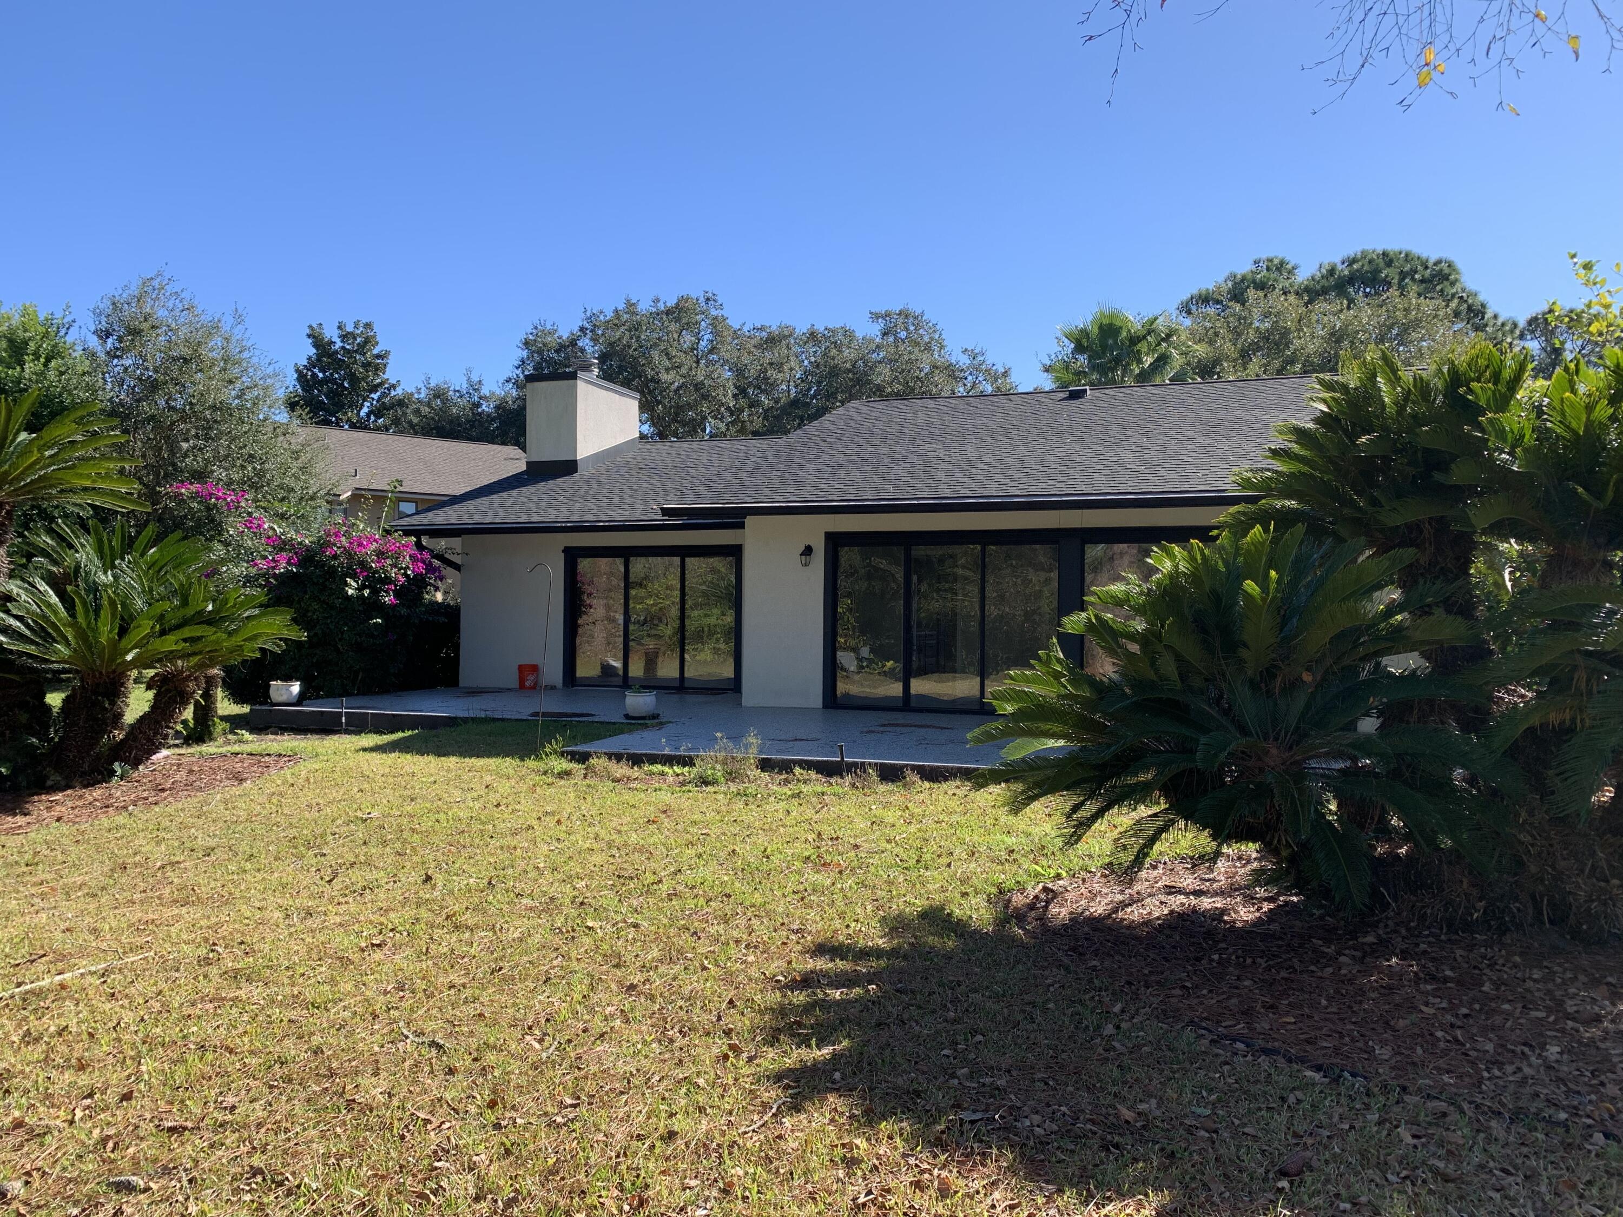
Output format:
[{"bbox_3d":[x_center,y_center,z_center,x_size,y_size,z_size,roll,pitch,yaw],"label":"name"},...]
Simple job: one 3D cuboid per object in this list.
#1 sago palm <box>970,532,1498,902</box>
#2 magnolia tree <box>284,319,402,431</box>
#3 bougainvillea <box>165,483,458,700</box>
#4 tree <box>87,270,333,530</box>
[{"bbox_3d":[2.200,0.450,6.200,2.650,1.900,2.500,1,0,0],"label":"sago palm"},{"bbox_3d":[-19.200,-5.200,50.000,5.000,13.300,5.000,1,0,0],"label":"magnolia tree"},{"bbox_3d":[-6.900,-0.180,16.800,4.000,3.100,2.900,1,0,0],"label":"bougainvillea"},{"bbox_3d":[-10.300,-2.100,21.000,4.200,7.100,4.200,1,0,0],"label":"tree"}]

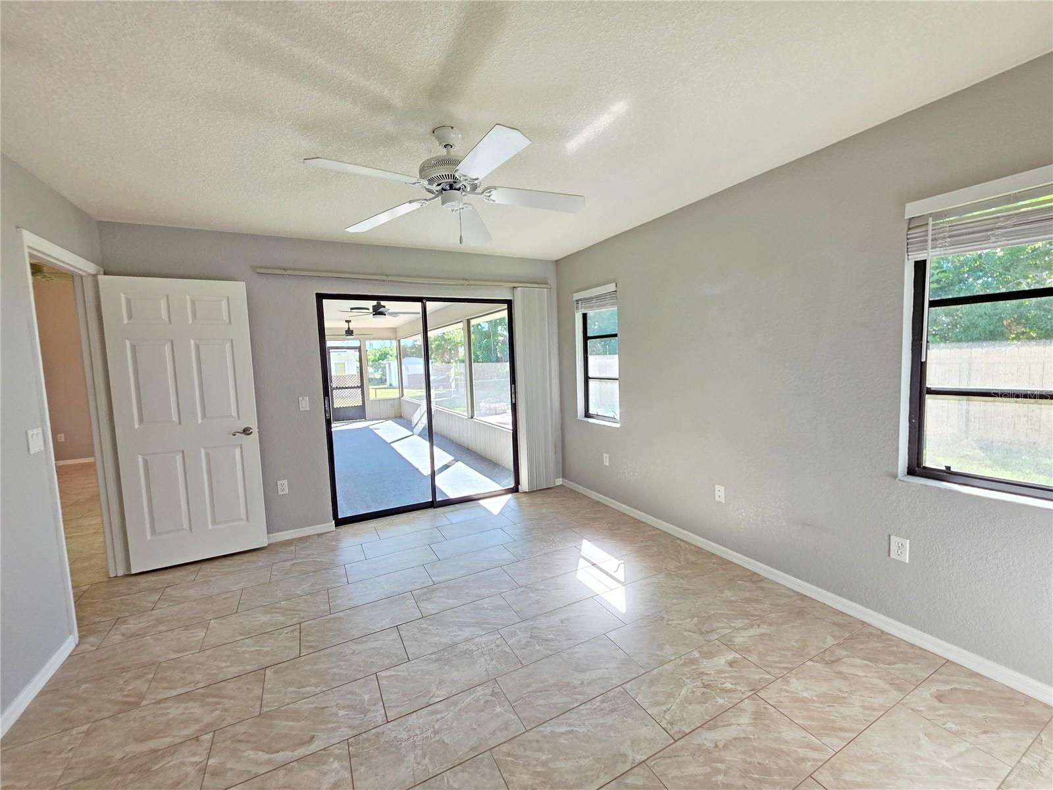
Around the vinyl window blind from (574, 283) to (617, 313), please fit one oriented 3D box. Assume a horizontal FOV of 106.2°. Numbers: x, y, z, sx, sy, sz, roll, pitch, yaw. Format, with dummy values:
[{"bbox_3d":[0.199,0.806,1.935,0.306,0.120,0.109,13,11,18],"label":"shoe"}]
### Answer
[{"bbox_3d":[0.683,-0.922,3.839,0.070,0.197,0.673,-4,5,-27],"label":"vinyl window blind"}]

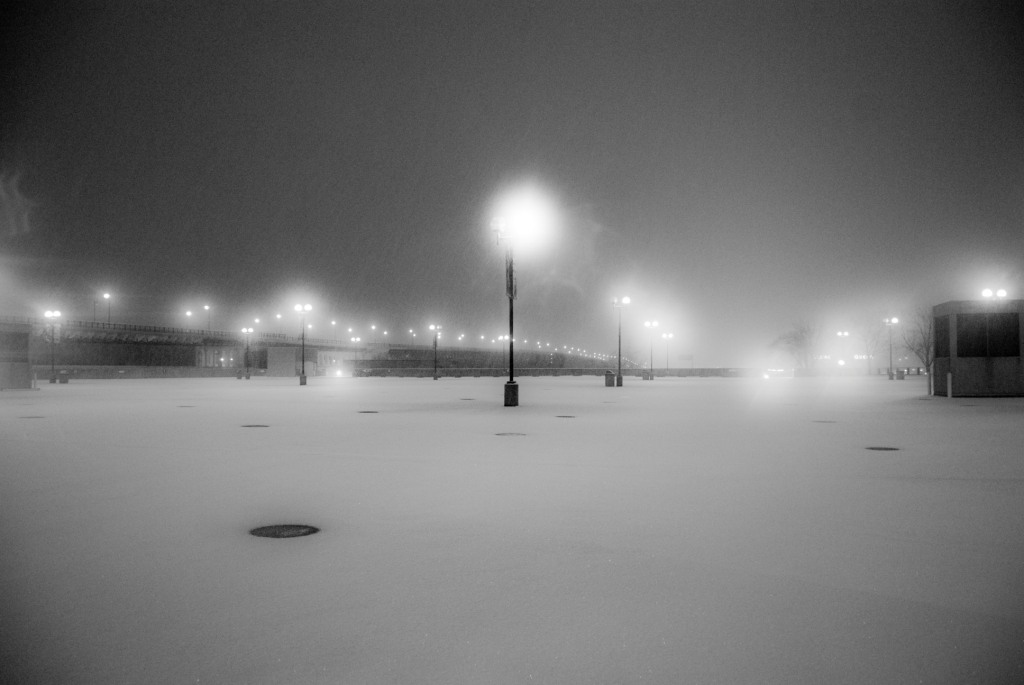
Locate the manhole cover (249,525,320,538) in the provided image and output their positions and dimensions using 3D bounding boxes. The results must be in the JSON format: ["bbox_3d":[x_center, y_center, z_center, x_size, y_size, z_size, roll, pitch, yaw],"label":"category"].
[{"bbox_3d":[-1.686,1.418,5.697,0.530,0.040,0.530,0,-2,0],"label":"manhole cover"}]

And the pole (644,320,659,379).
[{"bbox_3d":[14.970,0.913,82.482,1.250,6.300,0.480,0,-2,7],"label":"pole"}]

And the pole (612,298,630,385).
[{"bbox_3d":[7.628,-0.035,54.256,1.250,6.300,0.480,0,-2,7],"label":"pole"}]

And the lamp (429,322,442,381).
[{"bbox_3d":[-8.764,1.188,88.521,1.250,6.300,0.480,0,-2,7],"label":"lamp"}]

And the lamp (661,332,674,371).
[{"bbox_3d":[21.936,1.921,108.340,1.250,6.300,0.480,0,-2,7],"label":"lamp"}]

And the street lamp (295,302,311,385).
[{"bbox_3d":[-16.279,0.194,60.128,1.250,6.300,0.480,0,-2,7],"label":"street lamp"}]

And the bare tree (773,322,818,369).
[{"bbox_3d":[44.994,0.952,122.000,7.300,8.890,6.940,0,-2,7],"label":"bare tree"}]

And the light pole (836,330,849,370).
[{"bbox_3d":[46.010,1.714,106.899,1.250,6.300,0.480,0,-2,7],"label":"light pole"}]

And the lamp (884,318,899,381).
[{"bbox_3d":[38.444,0.676,78.085,1.250,6.300,0.480,0,-2,7],"label":"lamp"}]

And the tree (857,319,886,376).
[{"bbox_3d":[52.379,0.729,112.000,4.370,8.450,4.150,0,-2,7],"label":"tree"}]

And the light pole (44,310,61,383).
[{"bbox_3d":[-40.192,0.442,67.422,1.250,6.300,0.480,0,-2,7],"label":"light pole"}]

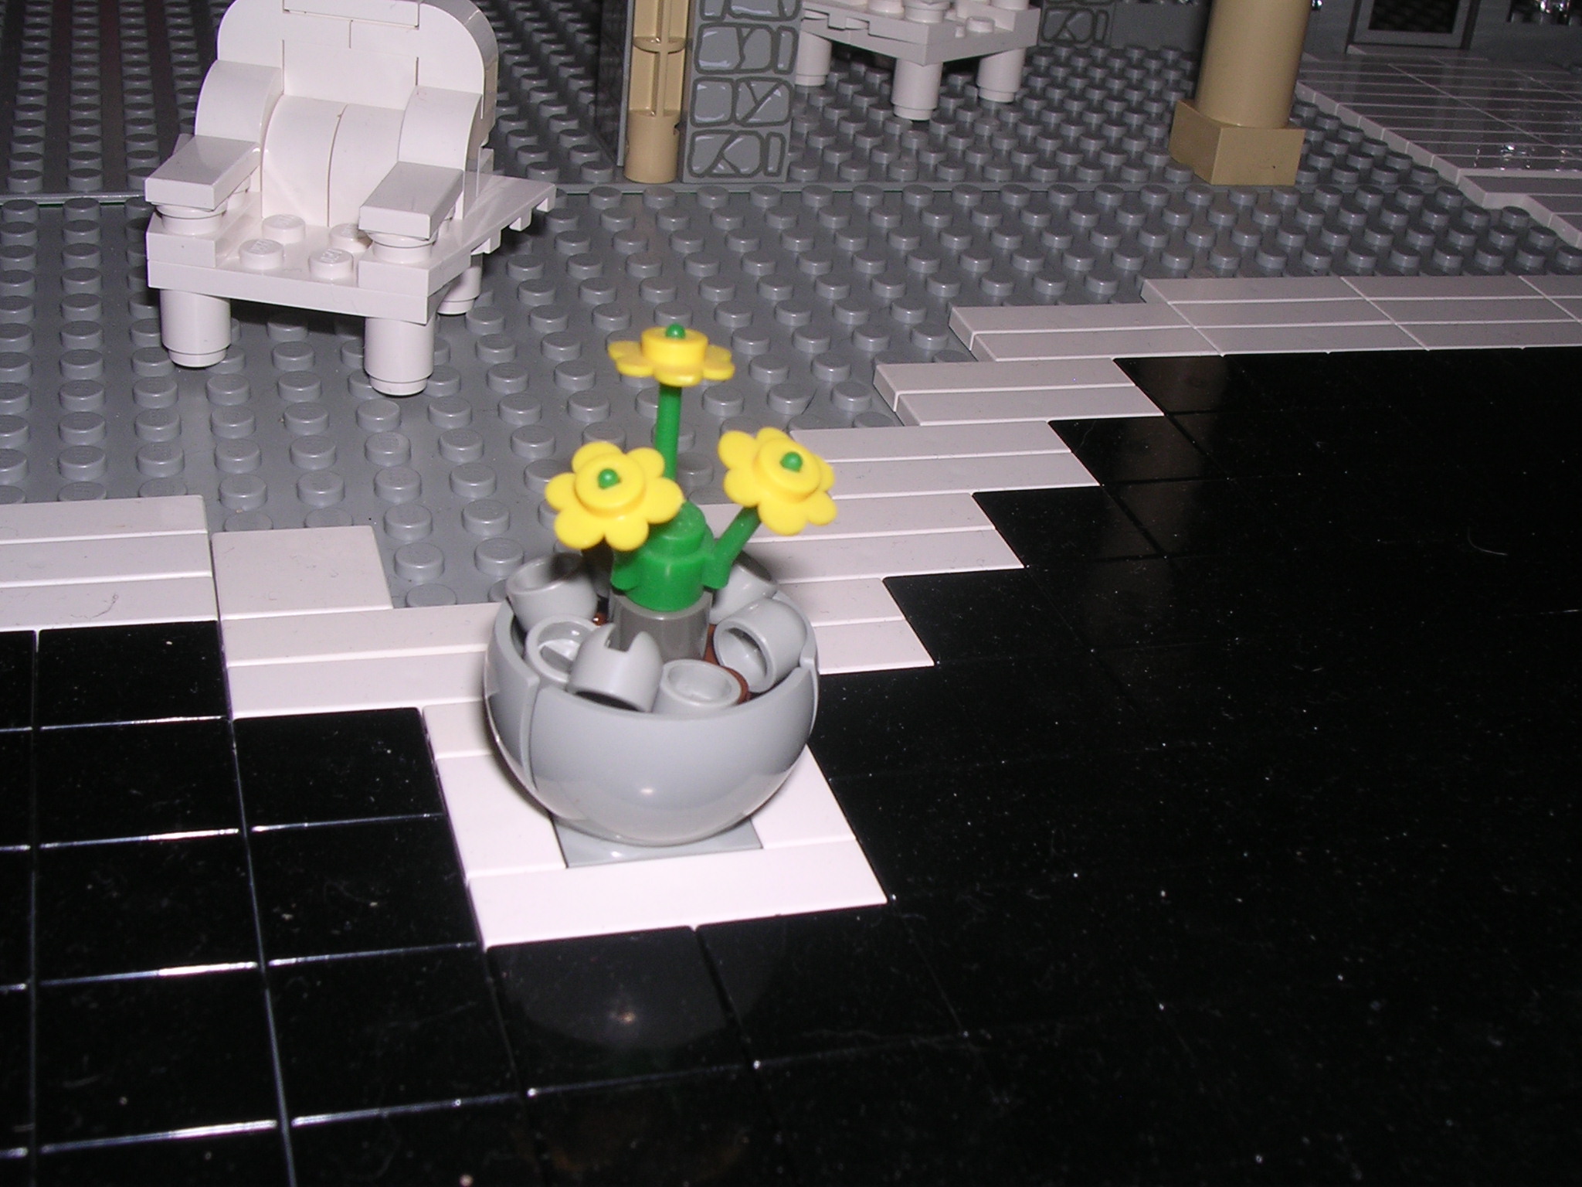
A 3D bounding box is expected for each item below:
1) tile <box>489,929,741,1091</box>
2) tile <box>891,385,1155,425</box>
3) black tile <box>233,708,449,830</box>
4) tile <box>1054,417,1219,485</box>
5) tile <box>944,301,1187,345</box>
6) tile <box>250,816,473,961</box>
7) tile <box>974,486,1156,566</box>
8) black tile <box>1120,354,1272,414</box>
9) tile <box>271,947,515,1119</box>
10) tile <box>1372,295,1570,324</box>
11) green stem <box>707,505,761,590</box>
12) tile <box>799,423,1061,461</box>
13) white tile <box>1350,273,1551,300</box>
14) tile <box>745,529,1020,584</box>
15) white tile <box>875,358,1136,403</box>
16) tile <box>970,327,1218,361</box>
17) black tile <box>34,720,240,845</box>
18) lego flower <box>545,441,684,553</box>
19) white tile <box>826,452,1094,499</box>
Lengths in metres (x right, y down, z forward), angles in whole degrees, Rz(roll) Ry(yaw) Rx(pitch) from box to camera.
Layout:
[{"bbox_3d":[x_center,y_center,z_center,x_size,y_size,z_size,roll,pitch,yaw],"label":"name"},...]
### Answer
[{"bbox_3d":[-0.013,0.031,0.143,0.016,0.003,0.016,-4,32,-17],"label":"tile"},{"bbox_3d":[0.029,-0.021,0.238,0.032,0.003,0.008,-4,32,-17],"label":"tile"},{"bbox_3d":[-0.038,0.016,0.164,0.016,0.003,0.016,-4,32,-17],"label":"black tile"},{"bbox_3d":[0.040,-0.016,0.231,0.016,0.003,0.016,-4,32,-17],"label":"tile"},{"bbox_3d":[0.038,-0.035,0.263,0.032,0.003,0.008,-4,32,-17],"label":"tile"},{"bbox_3d":[-0.033,0.024,0.151,0.016,0.003,0.016,-4,32,-17],"label":"tile"},{"bbox_3d":[0.030,-0.006,0.213,0.016,0.003,0.016,-4,32,-17],"label":"tile"},{"bbox_3d":[0.051,-0.025,0.249,0.016,0.003,0.016,-4,32,-17],"label":"black tile"},{"bbox_3d":[-0.028,0.032,0.138,0.016,0.003,0.016,-4,32,-17],"label":"tile"},{"bbox_3d":[0.098,-0.039,0.282,0.032,0.003,0.008,-4,32,-17],"label":"tile"},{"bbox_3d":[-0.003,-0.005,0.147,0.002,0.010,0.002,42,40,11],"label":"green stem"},{"bbox_3d":[0.016,-0.016,0.227,0.032,0.003,0.008,-4,32,-17],"label":"tile"},{"bbox_3d":[0.096,-0.044,0.291,0.032,0.003,0.008,-4,32,-17],"label":"white tile"},{"bbox_3d":[0.008,-0.002,0.203,0.032,0.003,0.008,-4,32,-17],"label":"tile"},{"bbox_3d":[0.027,-0.026,0.245,0.032,0.003,0.008,-4,32,-17],"label":"white tile"},{"bbox_3d":[0.040,-0.031,0.256,0.032,0.003,0.008,-4,32,-17],"label":"tile"},{"bbox_3d":[-0.053,0.016,0.159,0.016,0.003,0.016,-4,32,-17],"label":"black tile"},{"bbox_3d":[-0.013,-0.007,0.141,0.010,0.003,0.010,-20,58,-7],"label":"lego flower"},{"bbox_3d":[0.018,-0.012,0.220,0.032,0.003,0.008,-4,32,-17],"label":"white tile"}]

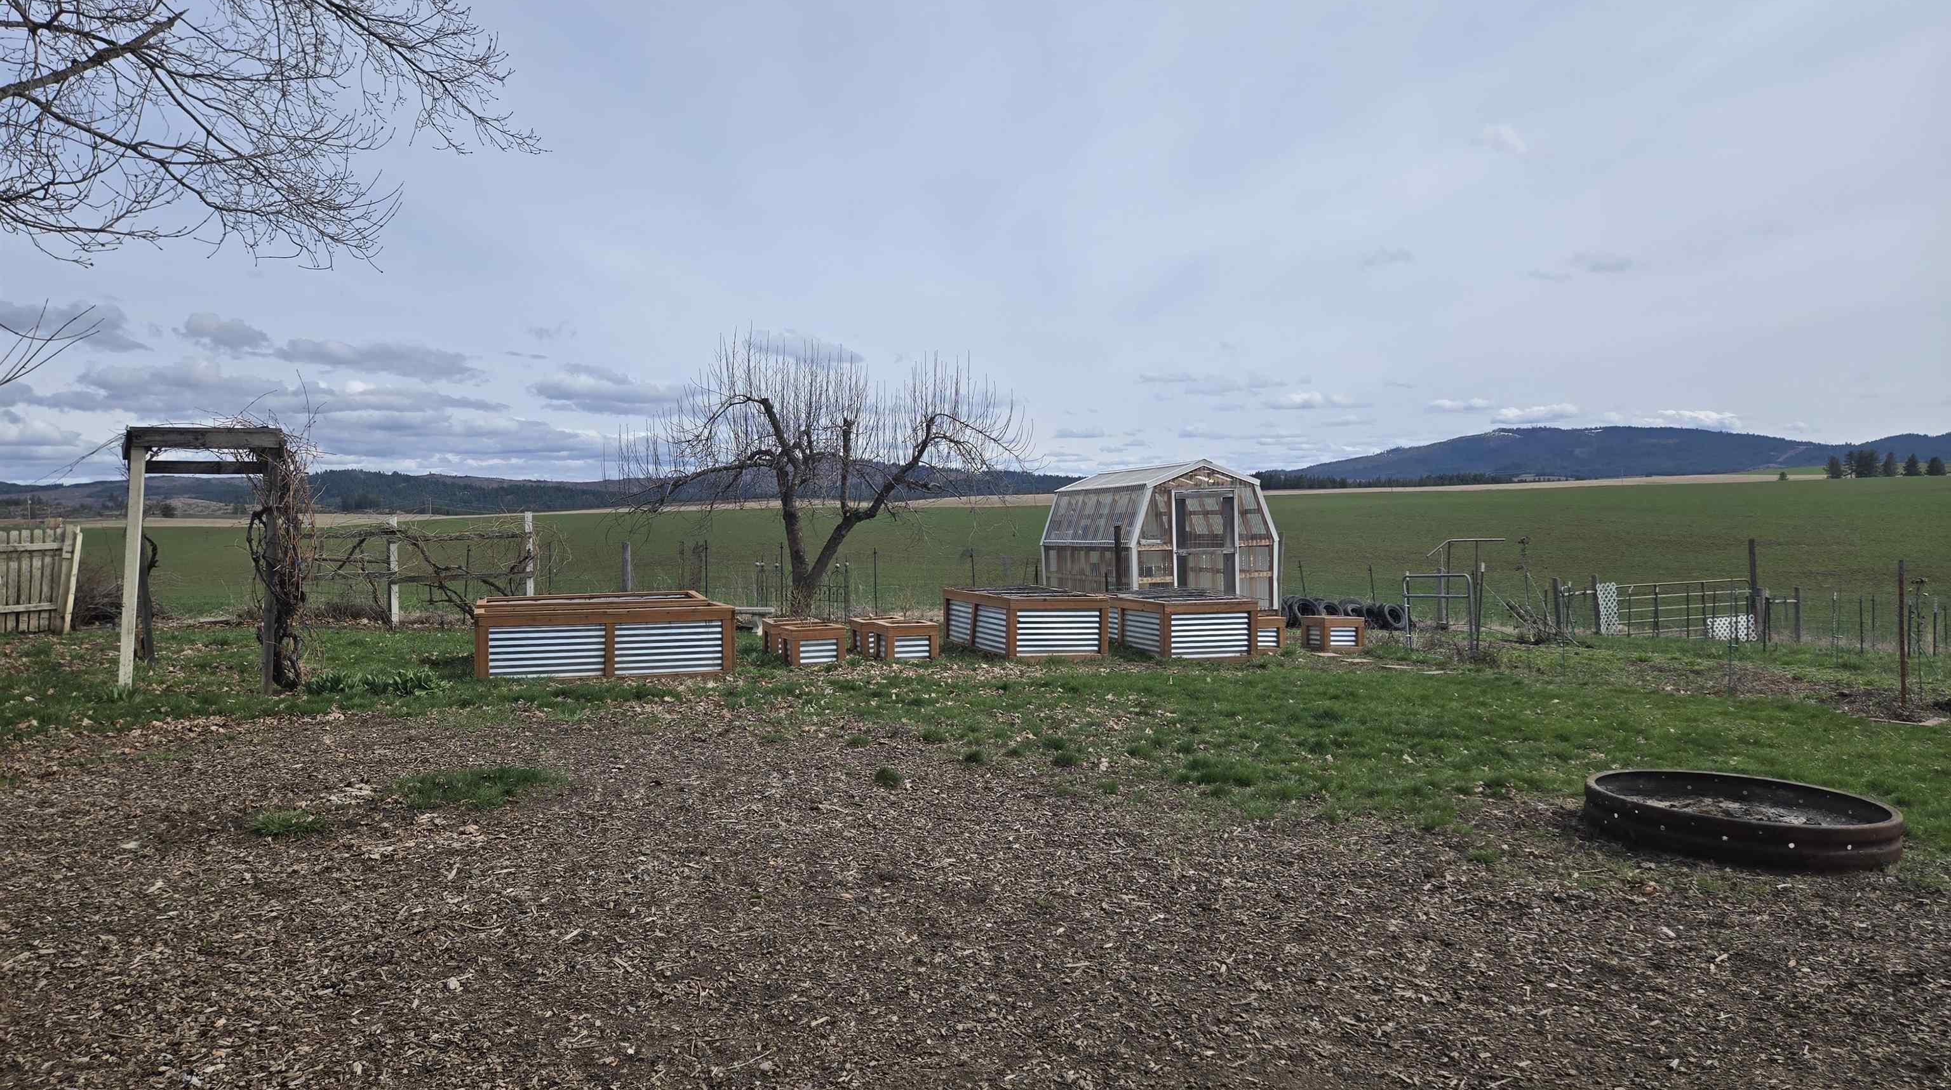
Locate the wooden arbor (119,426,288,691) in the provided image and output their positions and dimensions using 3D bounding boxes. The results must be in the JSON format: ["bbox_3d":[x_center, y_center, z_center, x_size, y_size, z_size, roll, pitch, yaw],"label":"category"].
[{"bbox_3d":[-7.750,0.120,13.090,1.250,2.430,1.750,-1,1,-30],"label":"wooden arbor"}]

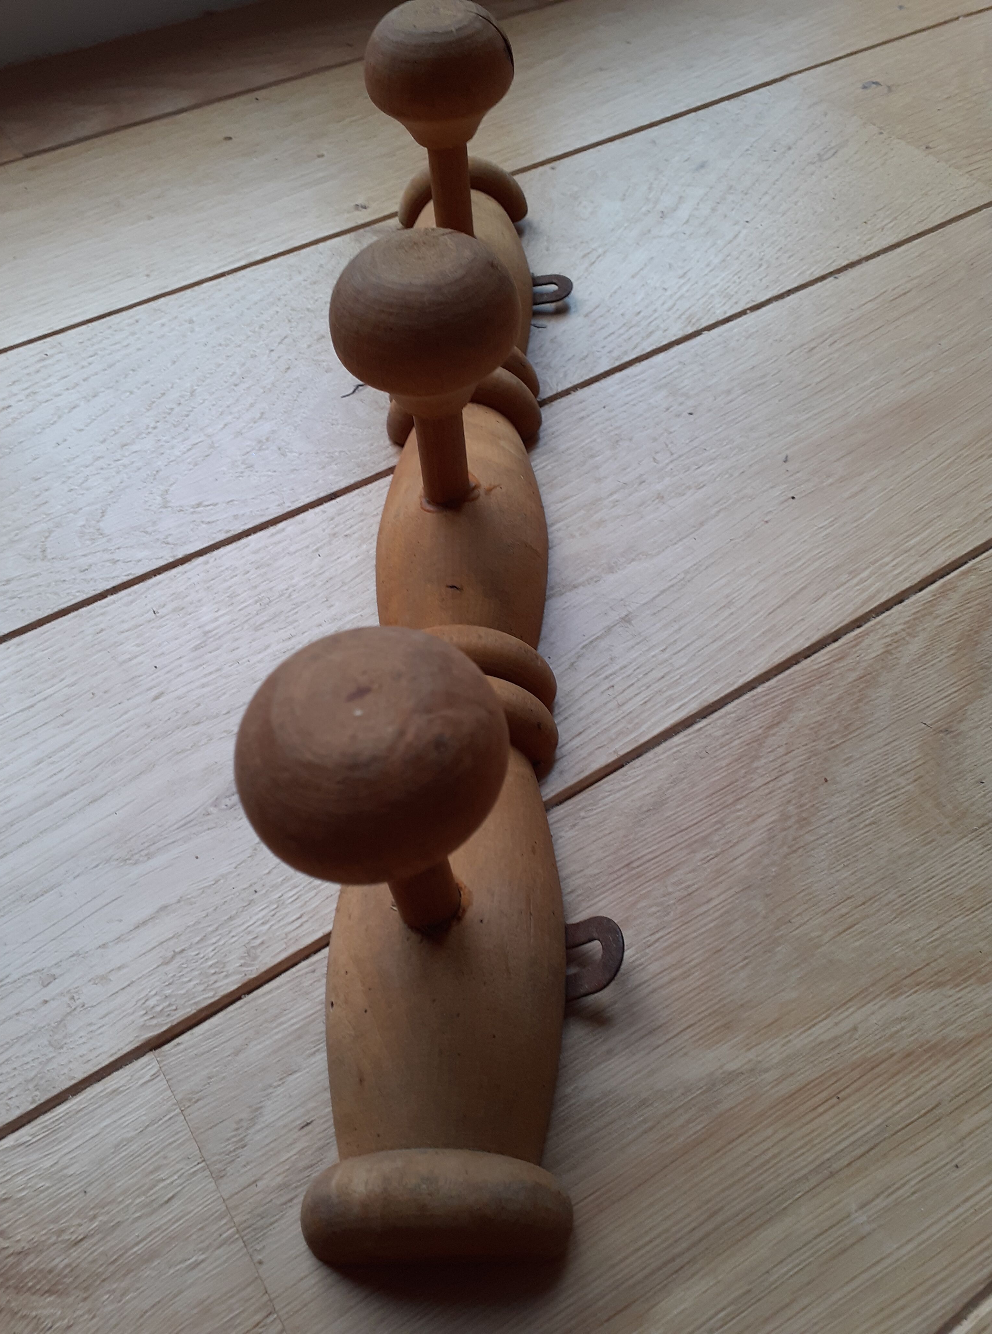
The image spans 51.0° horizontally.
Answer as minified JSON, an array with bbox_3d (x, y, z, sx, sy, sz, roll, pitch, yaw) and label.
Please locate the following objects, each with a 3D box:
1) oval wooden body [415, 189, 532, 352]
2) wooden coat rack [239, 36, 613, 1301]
[{"bbox_3d":[-0.014,-0.157,0.421,0.055,0.028,0.106,0,53,0],"label":"oval wooden body"},{"bbox_3d":[-0.009,-0.071,0.306,0.081,0.109,0.419,0,53,0],"label":"wooden coat rack"}]

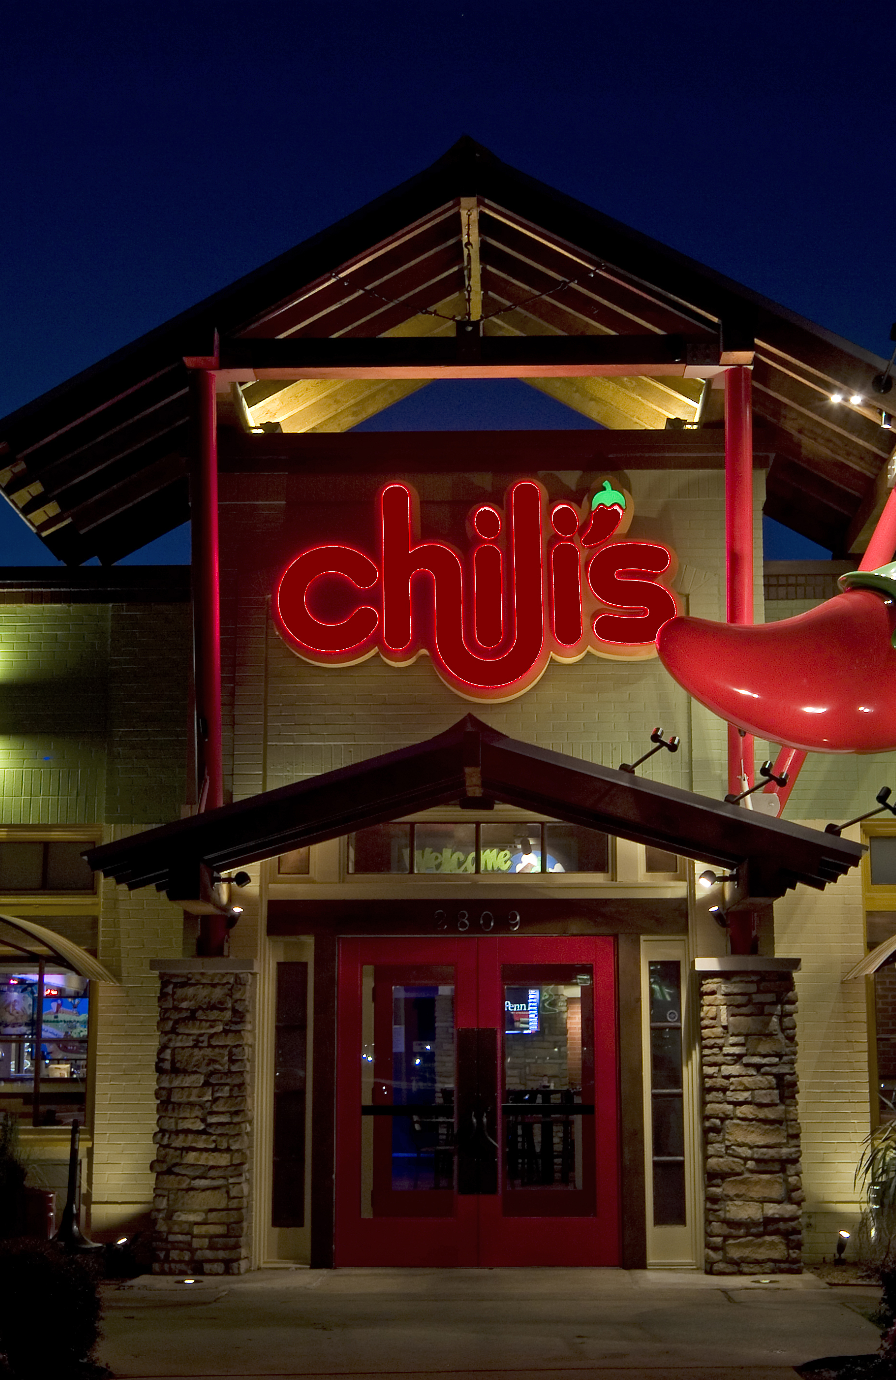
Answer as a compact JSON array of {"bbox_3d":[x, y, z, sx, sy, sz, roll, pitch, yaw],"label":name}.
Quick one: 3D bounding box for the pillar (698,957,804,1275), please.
[{"bbox_3d":[1.968,2.771,13.162,0.689,1.982,0.580,0,-10,1],"label":"pillar"}]

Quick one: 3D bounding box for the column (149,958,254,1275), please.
[{"bbox_3d":[-1.604,2.807,13.286,0.679,1.994,0.580,0,-10,2],"label":"column"}]

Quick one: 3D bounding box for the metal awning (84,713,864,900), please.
[{"bbox_3d":[0.168,0.869,13.008,4.656,1.104,2.000,0,-10,2],"label":"metal awning"}]

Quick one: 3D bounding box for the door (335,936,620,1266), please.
[{"bbox_3d":[0.193,2.740,13.426,1.891,2.171,0.120,0,-10,2],"label":"door"}]

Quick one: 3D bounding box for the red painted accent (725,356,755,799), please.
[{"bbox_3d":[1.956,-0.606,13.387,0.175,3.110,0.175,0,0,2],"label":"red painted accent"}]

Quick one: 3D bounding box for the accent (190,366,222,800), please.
[{"bbox_3d":[-1.604,-0.567,13.491,0.175,3.200,0.175,0,0,2],"label":"accent"}]

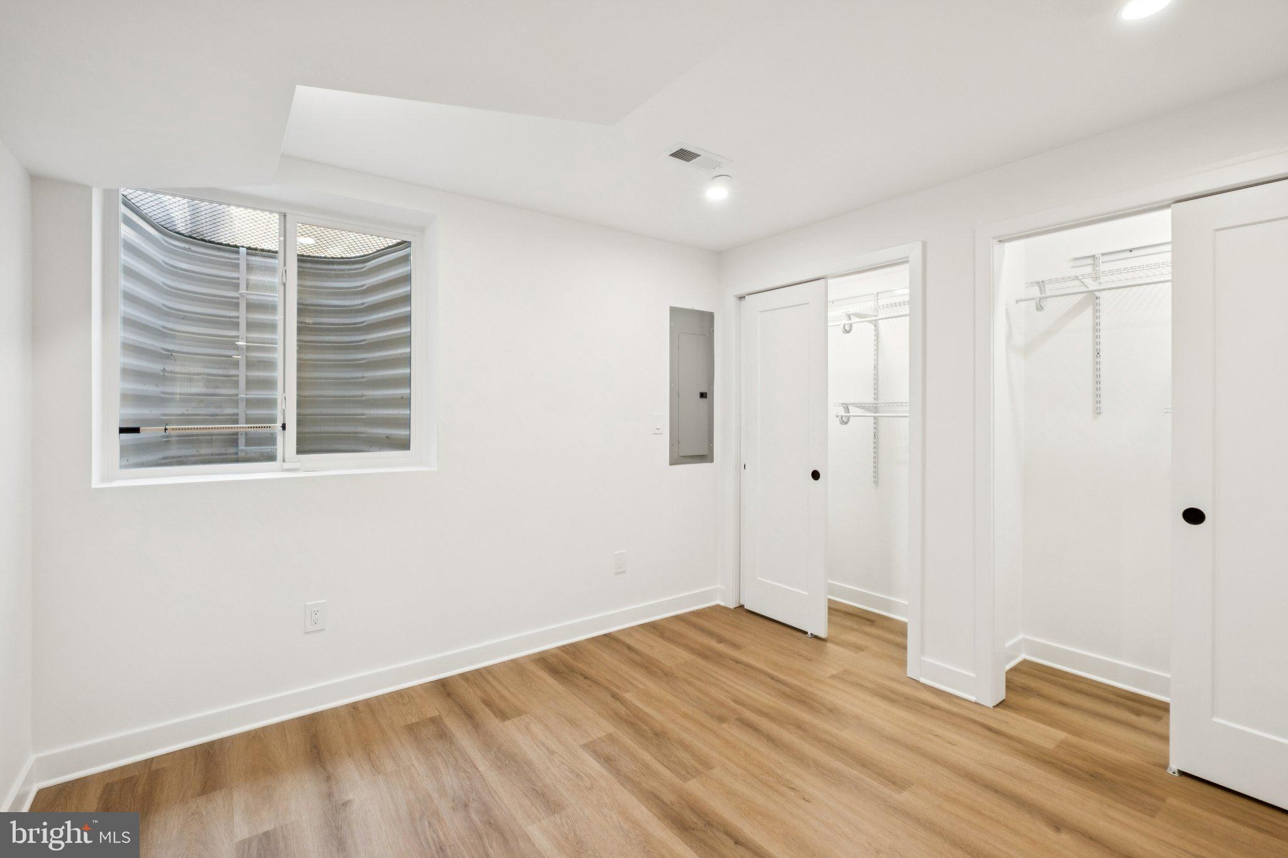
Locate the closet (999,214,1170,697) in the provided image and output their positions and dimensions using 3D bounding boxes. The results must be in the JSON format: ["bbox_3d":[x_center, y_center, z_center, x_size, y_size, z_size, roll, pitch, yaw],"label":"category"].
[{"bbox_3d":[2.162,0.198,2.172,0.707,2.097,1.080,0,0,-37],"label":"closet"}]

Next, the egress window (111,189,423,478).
[{"bbox_3d":[-1.611,-0.419,2.433,1.160,1.200,0.100,0,0,-37],"label":"egress window"}]

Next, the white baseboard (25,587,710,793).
[{"bbox_3d":[-0.782,1.183,2.818,3.250,0.116,0.018,0,0,-37],"label":"white baseboard"}]

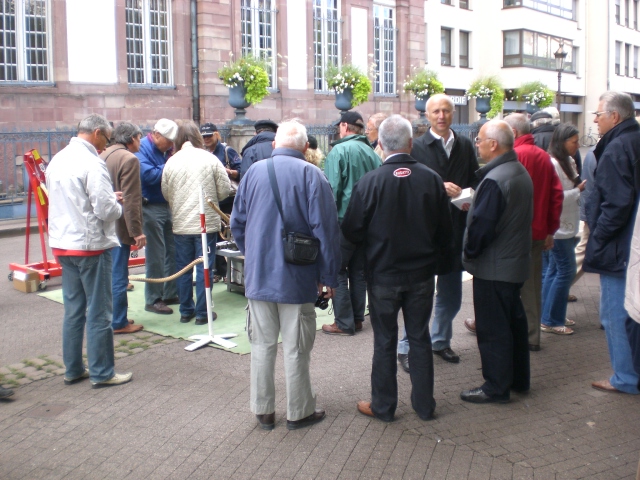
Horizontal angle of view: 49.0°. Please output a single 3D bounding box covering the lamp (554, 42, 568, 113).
[{"bbox_3d":[7.894,-4.412,23.101,0.450,4.180,0.450,-1,10,0],"label":"lamp"}]

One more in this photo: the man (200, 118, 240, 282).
[{"bbox_3d":[-1.079,-0.383,7.388,0.540,1.680,0.420,2,10,17],"label":"man"}]

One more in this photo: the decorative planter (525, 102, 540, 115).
[{"bbox_3d":[6.902,-4.223,22.827,0.520,0.600,0.520,8,13,42],"label":"decorative planter"}]

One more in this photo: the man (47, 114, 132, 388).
[{"bbox_3d":[-1.492,0.081,4.511,0.460,1.734,0.510,-8,12,-39],"label":"man"}]

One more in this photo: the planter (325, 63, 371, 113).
[{"bbox_3d":[0.695,-3.634,17.428,1.050,1.528,1.120,0,9,0],"label":"planter"}]

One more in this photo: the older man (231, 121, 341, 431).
[{"bbox_3d":[-0.182,0.191,3.938,0.590,1.687,0.440,2,10,12],"label":"older man"}]

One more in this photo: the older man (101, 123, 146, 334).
[{"bbox_3d":[-1.612,-0.089,5.697,0.420,1.688,0.500,-9,12,-41],"label":"older man"}]

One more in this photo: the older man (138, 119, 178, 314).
[{"bbox_3d":[-1.423,-0.210,6.271,0.460,1.720,0.520,1,10,9],"label":"older man"}]

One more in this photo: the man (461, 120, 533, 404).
[{"bbox_3d":[1.056,0.137,4.204,0.420,1.680,0.500,3,10,20],"label":"man"}]

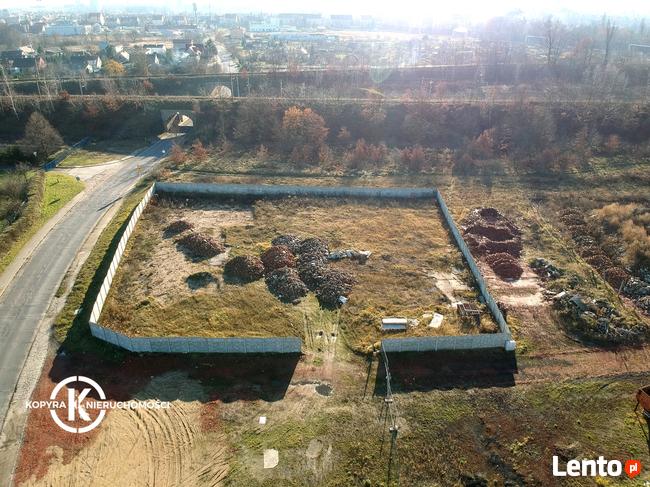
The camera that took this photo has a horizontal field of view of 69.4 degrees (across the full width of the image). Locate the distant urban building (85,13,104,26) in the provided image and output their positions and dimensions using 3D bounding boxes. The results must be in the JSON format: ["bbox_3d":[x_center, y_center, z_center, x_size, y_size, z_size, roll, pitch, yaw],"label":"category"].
[{"bbox_3d":[-391.350,-380.570,800.690,20.170,22.030,13.000,0,27,0],"label":"distant urban building"}]

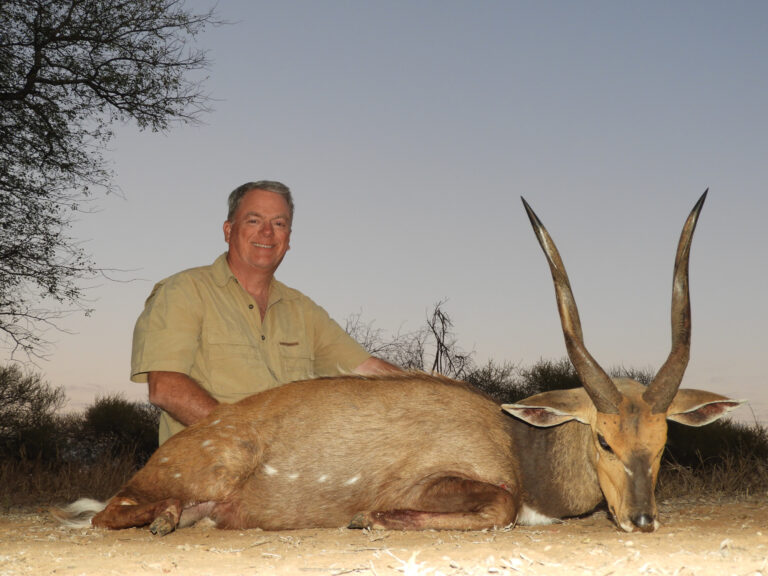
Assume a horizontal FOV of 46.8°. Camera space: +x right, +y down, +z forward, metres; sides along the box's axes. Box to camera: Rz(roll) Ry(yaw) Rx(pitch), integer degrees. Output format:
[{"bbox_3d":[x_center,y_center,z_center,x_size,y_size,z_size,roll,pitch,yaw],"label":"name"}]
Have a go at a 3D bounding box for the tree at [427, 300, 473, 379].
[{"bbox_3d":[0.880,1.330,11.970,0.680,2.300,0.620,0,-11,0],"label":"tree"}]

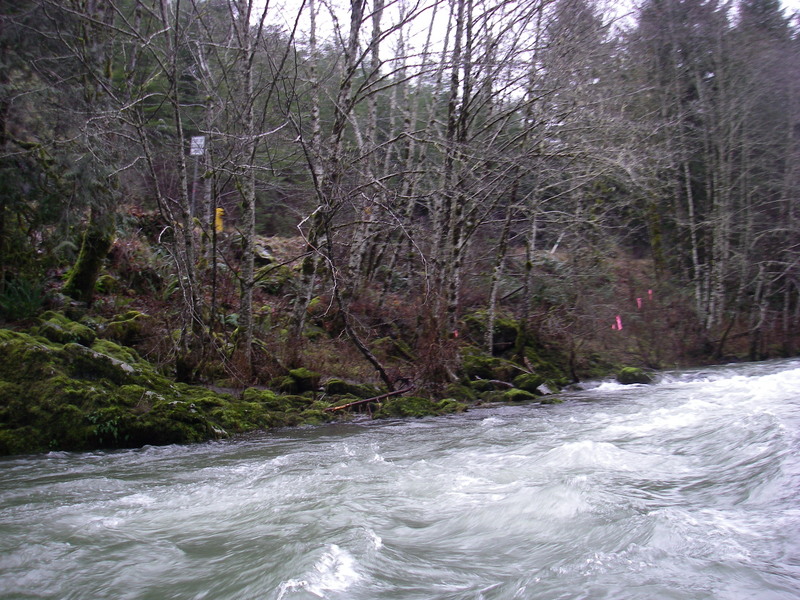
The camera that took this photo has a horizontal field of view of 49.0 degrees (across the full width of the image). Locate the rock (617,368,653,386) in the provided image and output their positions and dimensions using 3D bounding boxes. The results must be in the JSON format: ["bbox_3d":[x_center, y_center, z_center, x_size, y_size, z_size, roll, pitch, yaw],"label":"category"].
[{"bbox_3d":[6.509,2.086,24.300,0.864,0.450,0.691,0,-1,0],"label":"rock"}]

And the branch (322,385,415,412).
[{"bbox_3d":[-0.549,1.849,16.450,1.880,0.120,0.140,-12,5,-29],"label":"branch"}]

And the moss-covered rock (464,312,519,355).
[{"bbox_3d":[2.250,0.804,22.000,1.294,1.076,1.035,0,-1,0],"label":"moss-covered rock"}]

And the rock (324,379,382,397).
[{"bbox_3d":[-0.935,1.729,17.200,0.993,0.322,0.596,0,-1,-15],"label":"rock"}]

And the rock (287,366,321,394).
[{"bbox_3d":[-1.907,1.571,17.400,0.615,0.476,0.523,0,-1,0],"label":"rock"}]

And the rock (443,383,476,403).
[{"bbox_3d":[1.217,1.893,18.000,0.577,0.357,0.461,0,-1,-15],"label":"rock"}]

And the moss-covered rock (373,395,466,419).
[{"bbox_3d":[0.370,2.027,16.800,1.577,0.308,0.867,0,-1,-25],"label":"moss-covered rock"}]

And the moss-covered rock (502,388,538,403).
[{"bbox_3d":[2.632,2.085,19.200,0.653,0.250,0.457,0,-1,-15],"label":"moss-covered rock"}]

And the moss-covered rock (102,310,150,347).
[{"bbox_3d":[-5.461,0.563,17.500,0.794,0.704,0.635,0,-1,0],"label":"moss-covered rock"}]

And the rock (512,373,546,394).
[{"bbox_3d":[2.973,1.917,20.200,0.694,0.460,0.590,0,-1,0],"label":"rock"}]

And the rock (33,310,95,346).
[{"bbox_3d":[-6.196,0.524,16.300,0.879,0.654,0.703,0,-1,0],"label":"rock"}]

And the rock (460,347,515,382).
[{"bbox_3d":[2.020,1.497,20.200,1.191,0.727,0.953,0,-1,0],"label":"rock"}]

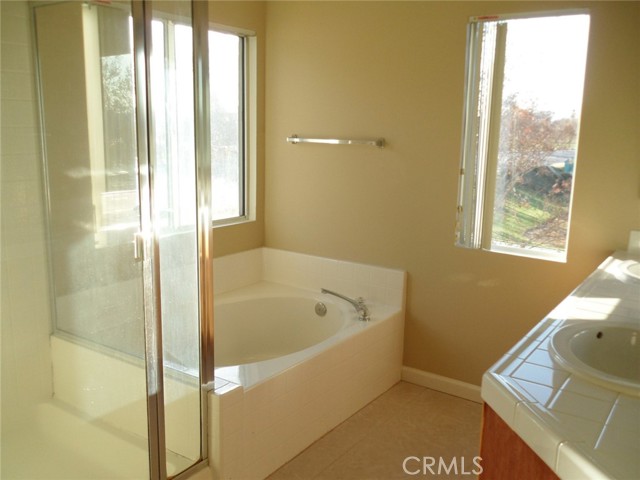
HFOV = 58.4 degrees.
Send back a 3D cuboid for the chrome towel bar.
[{"bbox_3d":[0.077,-0.593,3.443,0.678,0.055,0.075,9,13,34],"label":"chrome towel bar"}]

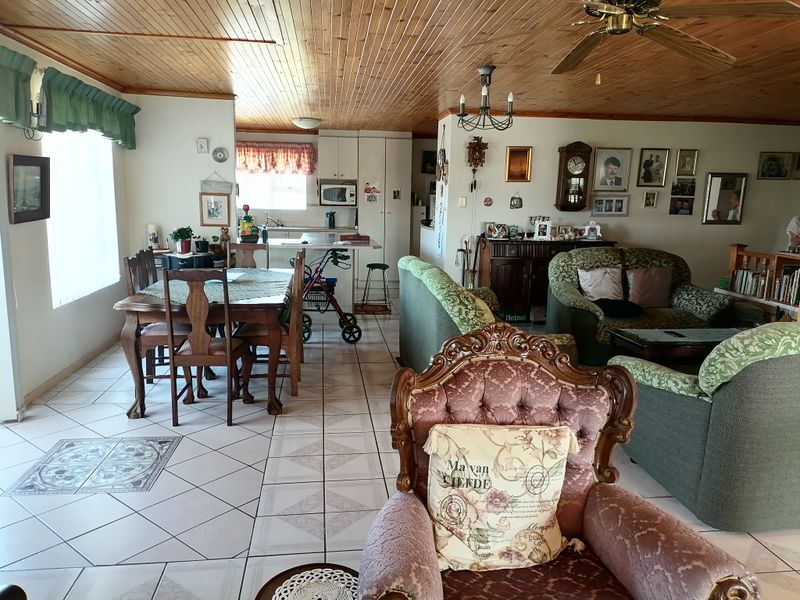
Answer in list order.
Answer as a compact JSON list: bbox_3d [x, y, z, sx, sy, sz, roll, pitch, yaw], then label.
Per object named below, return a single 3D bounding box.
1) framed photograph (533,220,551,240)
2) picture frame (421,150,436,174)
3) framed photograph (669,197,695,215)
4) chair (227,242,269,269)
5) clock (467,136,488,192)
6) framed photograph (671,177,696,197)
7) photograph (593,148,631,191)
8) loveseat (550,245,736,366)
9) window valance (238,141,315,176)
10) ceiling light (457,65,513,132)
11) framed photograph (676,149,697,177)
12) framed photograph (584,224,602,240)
[{"bbox_3d":[1.739,-0.850,7.374,0.210,0.240,0.060,0,10,-7],"label":"framed photograph"},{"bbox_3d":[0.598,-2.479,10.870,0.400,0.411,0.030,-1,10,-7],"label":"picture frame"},{"bbox_3d":[3.780,-1.246,8.045,0.329,0.223,0.020,-1,10,-7],"label":"framed photograph"},{"bbox_3d":[-1.399,-0.008,5.501,0.469,1.008,0.485,0,10,-7],"label":"chair"},{"bbox_3d":[0.951,-1.677,7.473,0.269,0.674,0.140,0,10,-7],"label":"clock"},{"bbox_3d":[3.782,-1.500,7.999,0.329,0.233,0.020,-1,10,-7],"label":"framed photograph"},{"bbox_3d":[2.769,-1.692,7.830,0.497,0.551,0.025,-1,10,-7],"label":"photograph"},{"bbox_3d":[2.211,0.055,5.499,1.428,0.923,0.982,-1,10,-7],"label":"loveseat"},{"bbox_3d":[-2.019,-2.251,9.587,1.378,0.500,0.120,0,10,-7],"label":"window valance"},{"bbox_3d":[0.665,-1.563,4.657,0.451,0.487,0.438,0,10,-7],"label":"ceiling light"},{"bbox_3d":[3.798,-1.811,7.945,0.290,0.342,0.020,-1,10,-7],"label":"framed photograph"},{"bbox_3d":[2.397,-0.858,7.489,0.237,0.216,0.060,0,10,-7],"label":"framed photograph"}]

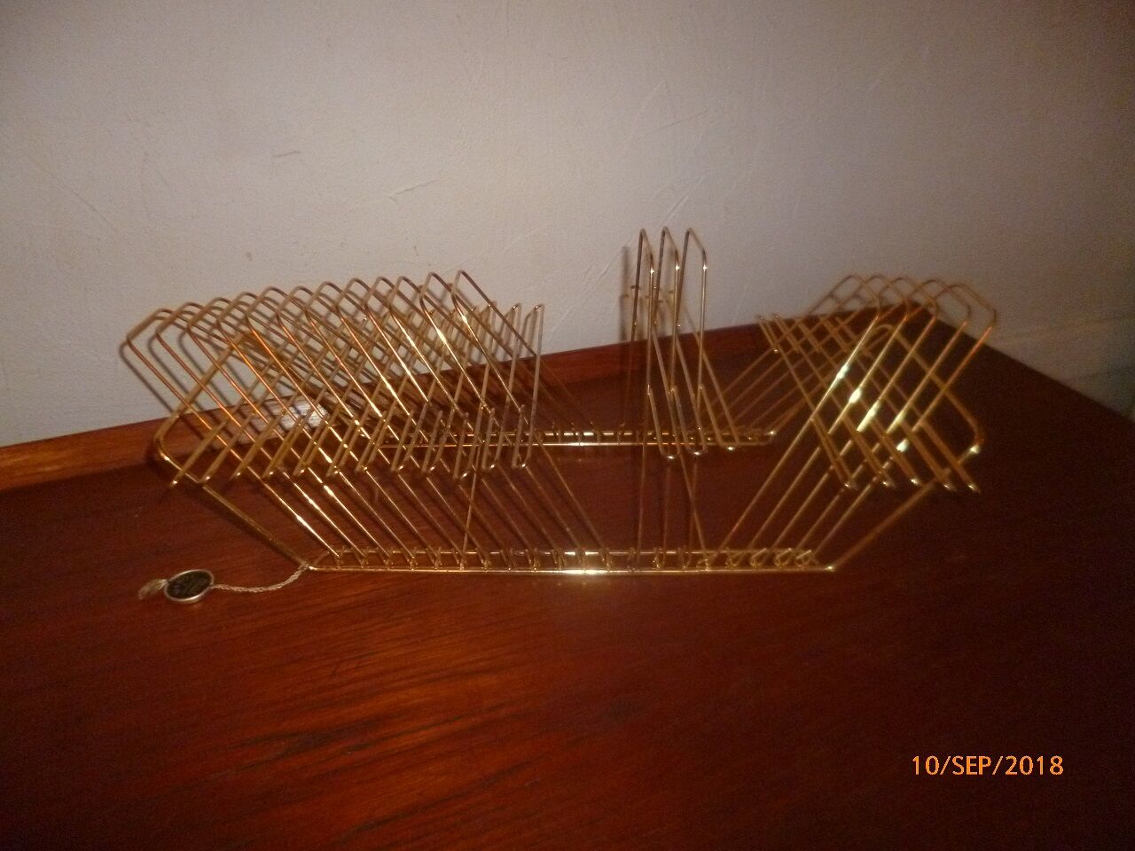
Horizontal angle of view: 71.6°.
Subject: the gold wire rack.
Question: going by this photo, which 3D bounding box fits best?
[{"bbox_3d":[-0.003,-0.027,0.403,0.412,0.143,0.195,0,28,-2],"label":"gold wire rack"}]

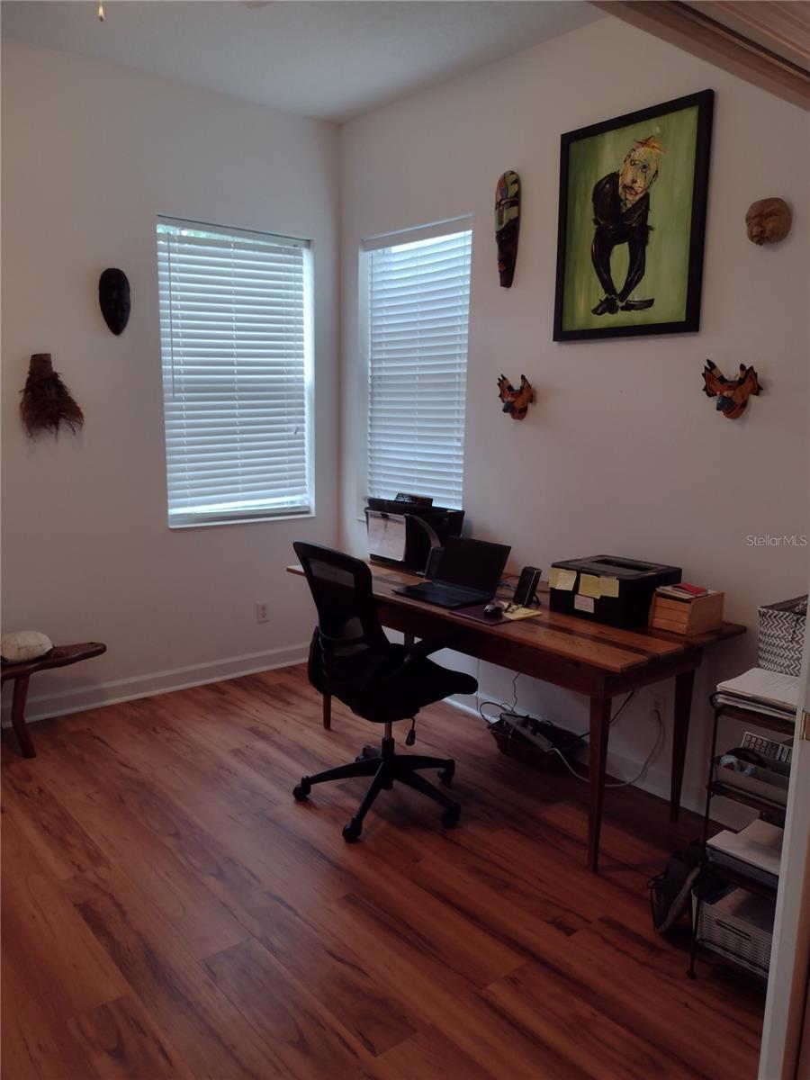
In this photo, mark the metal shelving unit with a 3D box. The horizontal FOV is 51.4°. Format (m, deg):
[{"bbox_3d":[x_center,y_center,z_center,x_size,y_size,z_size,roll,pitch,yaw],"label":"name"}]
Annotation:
[{"bbox_3d":[1.164,0.791,2.345,0.680,0.828,0.330,-7,13,-38],"label":"metal shelving unit"}]

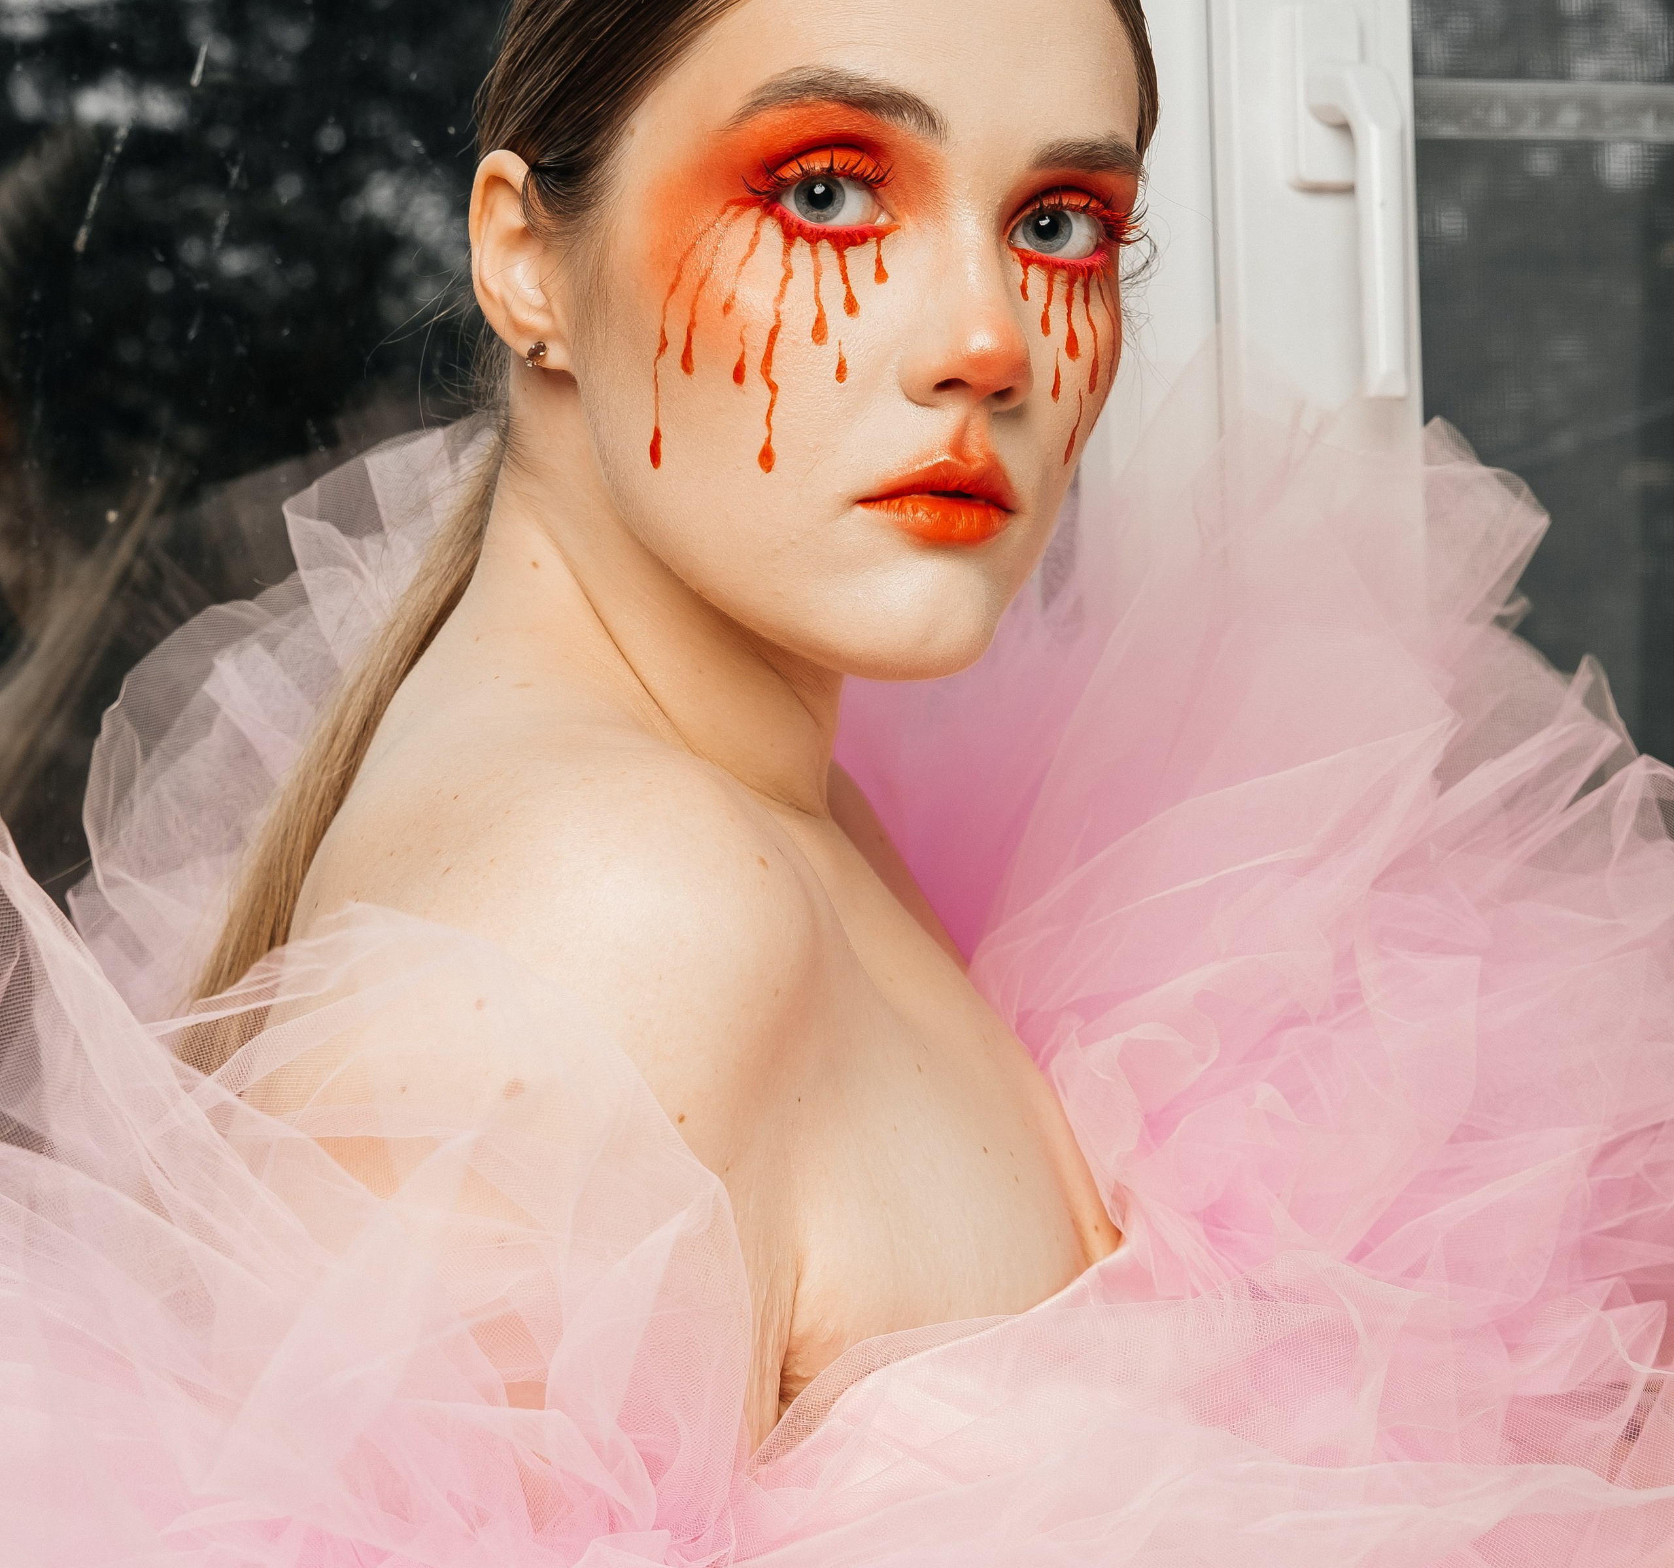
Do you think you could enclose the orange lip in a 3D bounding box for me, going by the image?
[{"bbox_3d":[0.027,-0.068,0.925,0.045,0.021,0.018,2,1,-31],"label":"orange lip"}]

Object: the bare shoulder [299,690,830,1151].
[{"bbox_3d":[-0.063,0.031,0.905,0.118,0.105,0.130,-2,0,13],"label":"bare shoulder"}]

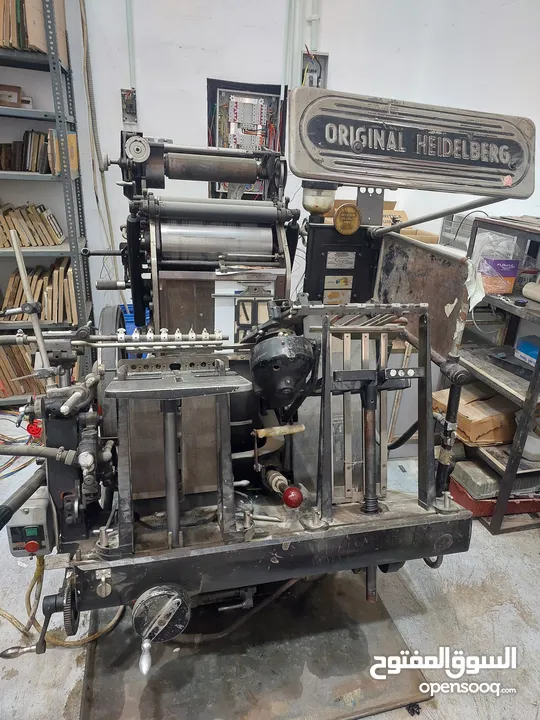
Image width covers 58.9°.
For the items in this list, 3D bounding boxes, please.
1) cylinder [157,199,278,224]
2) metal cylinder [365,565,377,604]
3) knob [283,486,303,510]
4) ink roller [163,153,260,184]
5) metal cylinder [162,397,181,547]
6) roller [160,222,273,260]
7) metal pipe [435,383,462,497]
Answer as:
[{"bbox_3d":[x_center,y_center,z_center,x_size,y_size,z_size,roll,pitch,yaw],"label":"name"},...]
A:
[{"bbox_3d":[-0.154,-0.453,1.471,0.366,0.056,0.056,-2,18,-14],"label":"cylinder"},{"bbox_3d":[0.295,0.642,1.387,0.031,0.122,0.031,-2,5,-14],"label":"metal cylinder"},{"bbox_3d":[0.059,0.359,1.250,0.052,0.052,0.052,2,17,-1],"label":"knob"},{"bbox_3d":[-0.193,-0.641,1.601,0.320,0.080,0.080,-2,18,-14],"label":"ink roller"},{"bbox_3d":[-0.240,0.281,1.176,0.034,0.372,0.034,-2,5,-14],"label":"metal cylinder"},{"bbox_3d":[-0.164,-0.379,1.531,0.363,0.140,0.140,-2,18,-14],"label":"roller"},{"bbox_3d":[0.535,0.246,1.438,0.044,0.372,0.044,-2,15,-14],"label":"metal pipe"}]

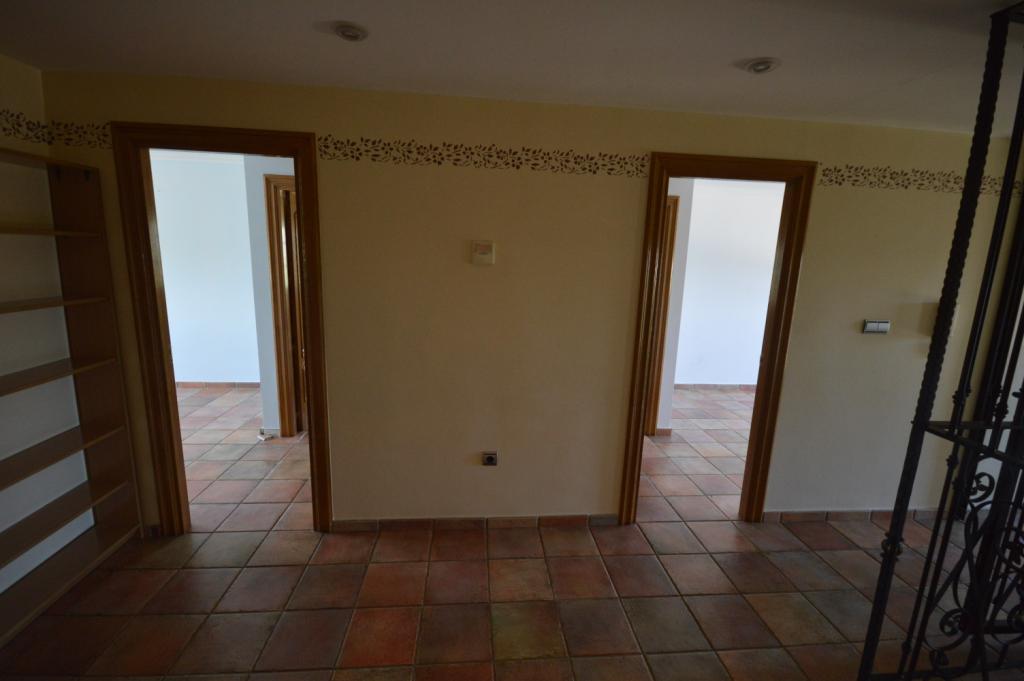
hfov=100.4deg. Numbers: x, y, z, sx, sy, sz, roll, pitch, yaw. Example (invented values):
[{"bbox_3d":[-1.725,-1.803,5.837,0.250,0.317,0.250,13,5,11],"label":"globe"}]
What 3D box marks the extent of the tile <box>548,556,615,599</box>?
[{"bbox_3d":[0.352,1.225,2.197,0.305,0.012,0.287,1,11,-5],"label":"tile"}]

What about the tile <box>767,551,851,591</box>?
[{"bbox_3d":[1.600,1.251,2.312,0.302,0.012,0.291,1,10,-5],"label":"tile"}]

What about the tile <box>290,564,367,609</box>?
[{"bbox_3d":[-0.890,1.204,2.087,0.302,0.012,0.291,1,10,-5],"label":"tile"}]

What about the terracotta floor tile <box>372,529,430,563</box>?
[{"bbox_3d":[-0.596,1.139,2.371,0.299,0.012,0.280,1,11,-5],"label":"terracotta floor tile"}]

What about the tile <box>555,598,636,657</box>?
[{"bbox_3d":[0.372,1.265,1.886,0.299,0.012,0.280,1,11,-5],"label":"tile"}]

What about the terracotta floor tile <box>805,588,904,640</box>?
[{"bbox_3d":[1.619,1.300,2.018,0.305,0.012,0.287,1,11,-5],"label":"terracotta floor tile"}]

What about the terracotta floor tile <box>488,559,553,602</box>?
[{"bbox_3d":[0.044,1.211,2.155,0.304,0.010,0.288,1,11,-5],"label":"terracotta floor tile"}]

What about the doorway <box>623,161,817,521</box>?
[{"bbox_3d":[1.139,0.076,2.490,0.913,2.134,0.128,1,11,-5],"label":"doorway"}]

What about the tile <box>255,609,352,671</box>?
[{"bbox_3d":[-0.857,1.249,1.787,0.304,0.010,0.288,1,11,-5],"label":"tile"}]

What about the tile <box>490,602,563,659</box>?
[{"bbox_3d":[0.068,1.274,1.880,0.302,0.012,0.291,1,10,-5],"label":"tile"}]

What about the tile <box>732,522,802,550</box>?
[{"bbox_3d":[1.552,1.171,2.557,0.299,0.012,0.280,1,11,-5],"label":"tile"}]

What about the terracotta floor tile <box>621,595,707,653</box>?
[{"bbox_3d":[0.687,1.285,1.937,0.305,0.012,0.287,1,11,-5],"label":"terracotta floor tile"}]

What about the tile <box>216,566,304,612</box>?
[{"bbox_3d":[-1.200,1.198,2.059,0.302,0.012,0.291,1,10,-5],"label":"tile"}]

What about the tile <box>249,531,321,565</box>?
[{"bbox_3d":[-1.226,1.143,2.350,0.305,0.012,0.287,1,11,-5],"label":"tile"}]

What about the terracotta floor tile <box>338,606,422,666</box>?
[{"bbox_3d":[-0.556,1.265,1.829,0.305,0.012,0.287,1,11,-5],"label":"terracotta floor tile"}]

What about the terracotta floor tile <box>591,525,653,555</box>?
[{"bbox_3d":[0.631,1.157,2.477,0.299,0.012,0.280,1,11,-5],"label":"terracotta floor tile"}]

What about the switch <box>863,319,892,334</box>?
[{"bbox_3d":[2.173,-0.080,2.534,0.159,0.083,0.012,1,11,-5],"label":"switch"}]

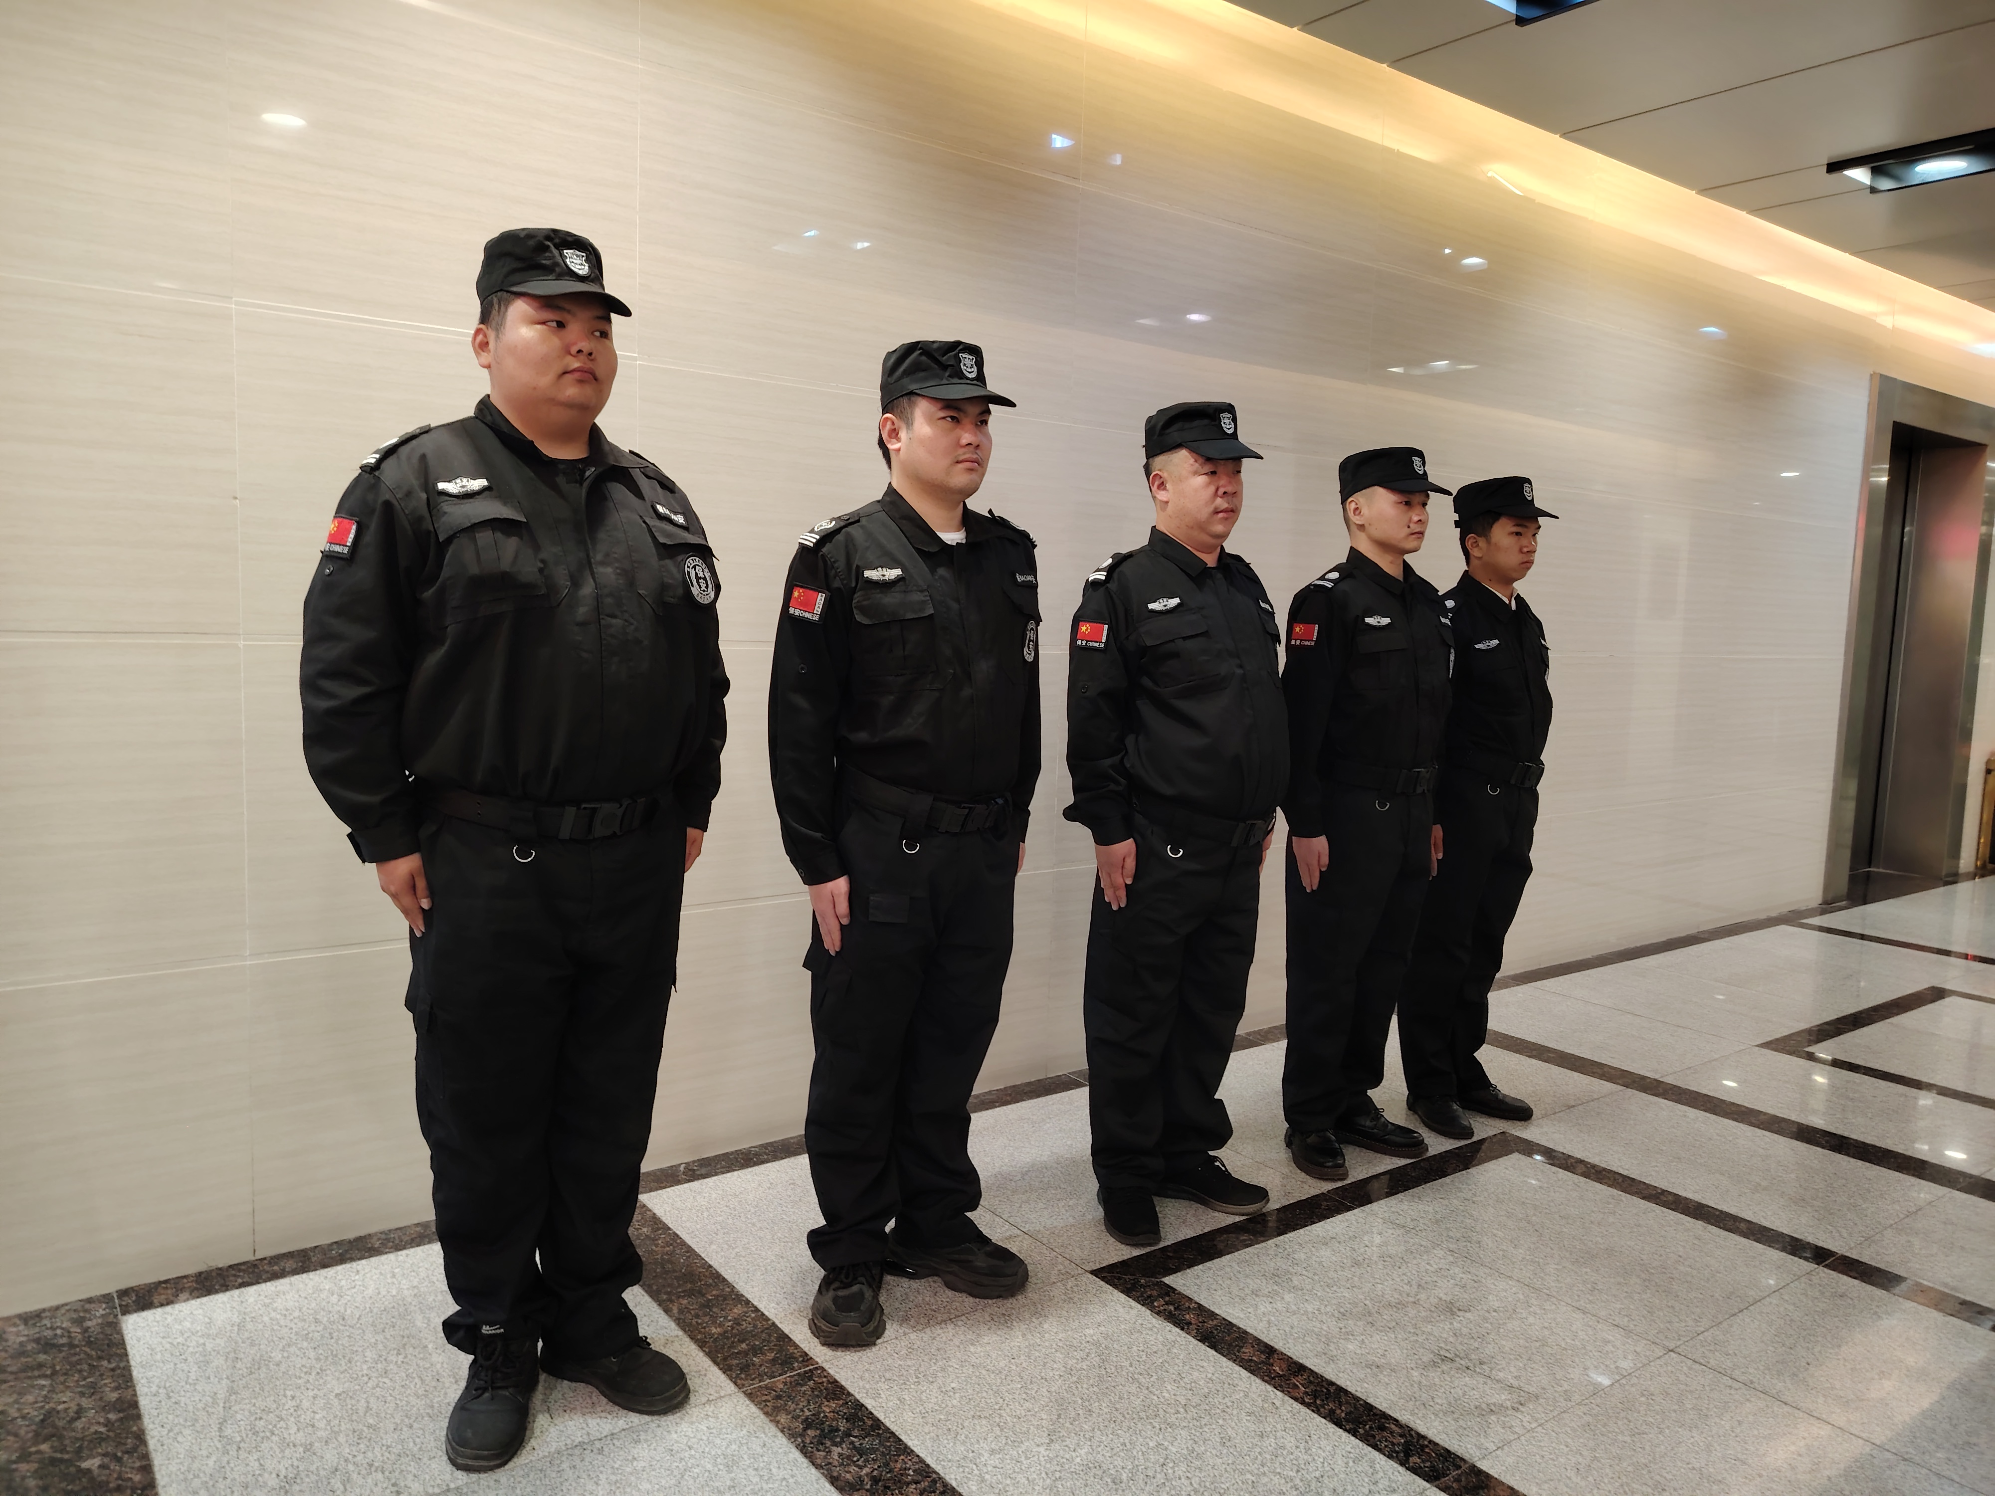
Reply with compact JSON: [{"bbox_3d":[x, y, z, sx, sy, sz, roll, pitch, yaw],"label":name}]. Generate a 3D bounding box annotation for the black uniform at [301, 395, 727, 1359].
[{"bbox_3d":[-0.745,0.237,2.223,0.650,1.570,0.420,-2,8,-36],"label":"black uniform"}]

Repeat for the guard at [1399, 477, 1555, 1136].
[{"bbox_3d":[1.291,0.138,3.729,0.540,1.695,0.350,-2,8,-36],"label":"guard"}]

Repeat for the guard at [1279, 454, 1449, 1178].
[{"bbox_3d":[0.915,0.121,3.446,0.530,1.670,0.330,-2,8,-36],"label":"guard"}]

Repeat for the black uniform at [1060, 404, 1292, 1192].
[{"bbox_3d":[0.407,0.132,3.056,0.560,1.705,0.370,-2,8,-36],"label":"black uniform"}]

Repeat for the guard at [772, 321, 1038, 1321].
[{"bbox_3d":[-0.159,0.151,2.636,0.560,1.795,0.370,-2,8,-36],"label":"guard"}]

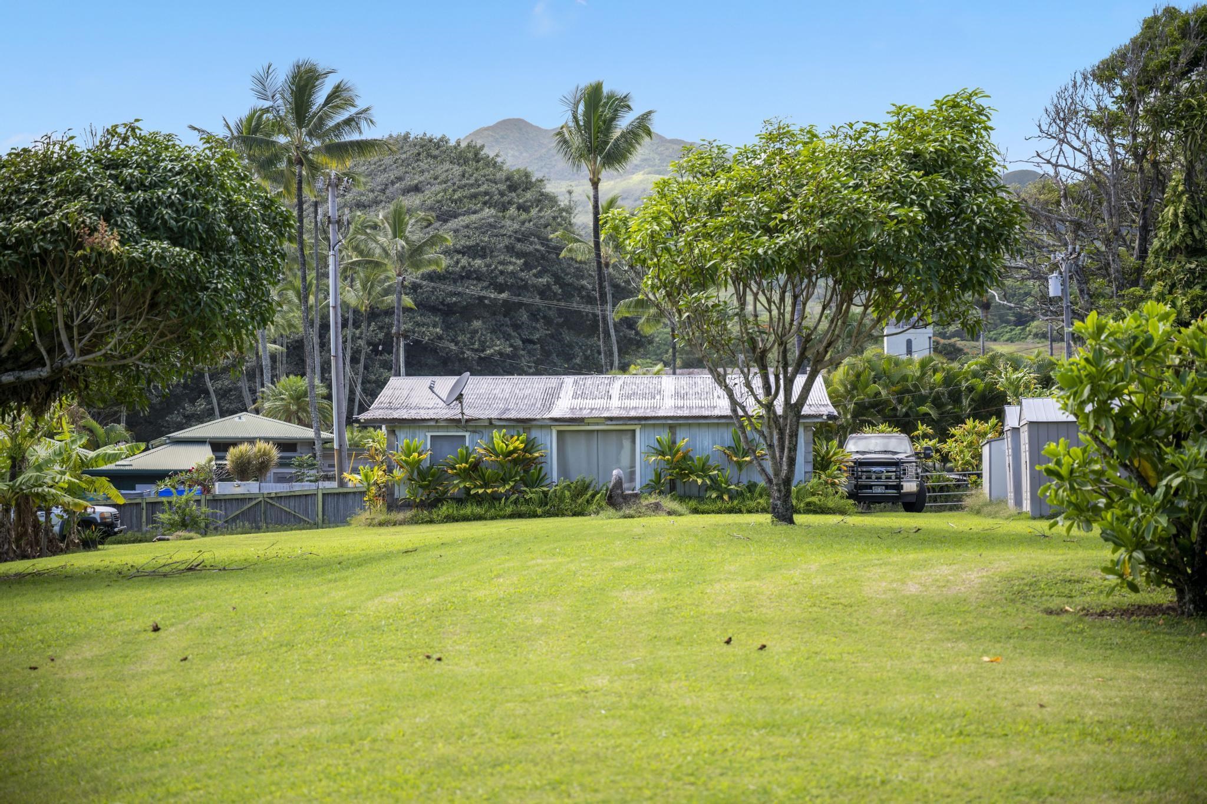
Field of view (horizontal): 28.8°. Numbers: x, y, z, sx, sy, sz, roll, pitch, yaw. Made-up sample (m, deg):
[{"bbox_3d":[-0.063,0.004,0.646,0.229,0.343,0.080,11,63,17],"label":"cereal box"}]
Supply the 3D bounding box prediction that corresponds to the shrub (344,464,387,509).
[{"bbox_3d":[-4.979,1.802,49.269,0.930,0.990,0.900,0,-2,0],"label":"shrub"}]

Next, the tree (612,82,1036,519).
[{"bbox_3d":[3.875,-1.721,42.564,7.400,7.814,6.800,0,-2,0],"label":"tree"}]

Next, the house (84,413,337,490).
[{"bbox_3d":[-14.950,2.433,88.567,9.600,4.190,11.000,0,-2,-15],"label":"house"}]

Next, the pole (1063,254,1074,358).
[{"bbox_3d":[17.088,-0.864,86.000,0.380,9.100,0.380,-1,-2,0],"label":"pole"}]

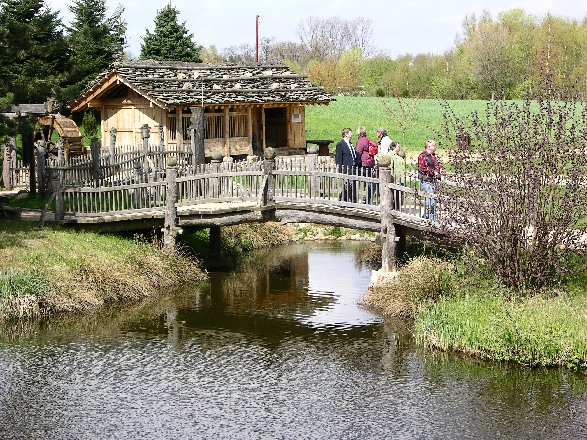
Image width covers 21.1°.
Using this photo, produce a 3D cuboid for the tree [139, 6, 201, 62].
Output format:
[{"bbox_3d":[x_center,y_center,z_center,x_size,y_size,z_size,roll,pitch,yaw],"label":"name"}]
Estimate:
[{"bbox_3d":[-5.851,-7.254,75.000,4.300,5.990,4.300,0,6,0],"label":"tree"}]

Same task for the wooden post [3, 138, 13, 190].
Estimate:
[{"bbox_3d":[-8.059,-1.535,44.400,0.230,1.408,0.230,0,6,0],"label":"wooden post"}]

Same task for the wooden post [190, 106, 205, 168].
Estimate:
[{"bbox_3d":[-2.695,-2.060,44.500,0.310,2.230,0.310,0,6,0],"label":"wooden post"}]

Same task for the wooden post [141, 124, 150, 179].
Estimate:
[{"bbox_3d":[-4.309,-1.969,46.000,0.240,1.634,0.240,0,6,0],"label":"wooden post"}]

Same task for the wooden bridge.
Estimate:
[{"bbox_3d":[-1.150,-0.478,37.547,11.000,2.500,2.800,3,6,25],"label":"wooden bridge"}]

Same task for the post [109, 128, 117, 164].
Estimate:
[{"bbox_3d":[-5.495,-2.123,48.000,0.190,1.355,0.190,0,6,0],"label":"post"}]

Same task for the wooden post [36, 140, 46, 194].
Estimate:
[{"bbox_3d":[-6.987,-1.465,43.800,0.220,1.486,0.220,0,6,0],"label":"wooden post"}]

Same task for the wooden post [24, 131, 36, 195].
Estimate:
[{"bbox_3d":[-7.195,-1.593,43.300,0.230,1.840,0.230,0,6,0],"label":"wooden post"}]

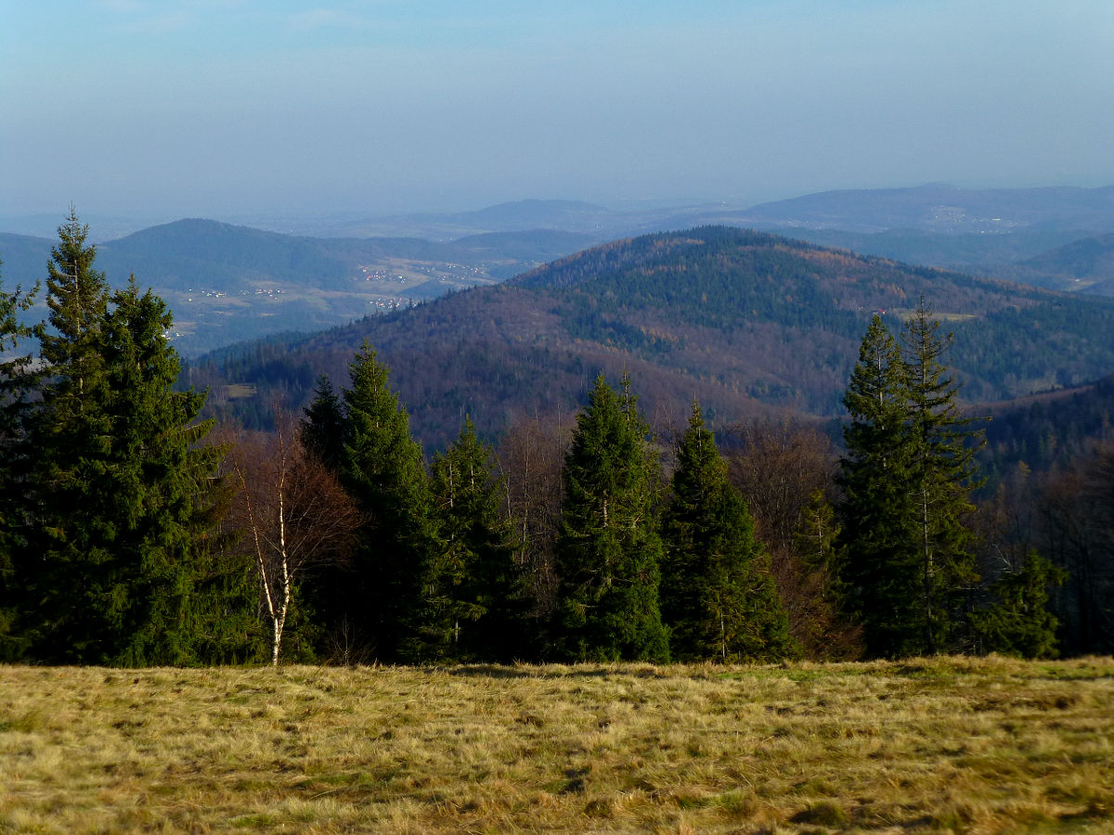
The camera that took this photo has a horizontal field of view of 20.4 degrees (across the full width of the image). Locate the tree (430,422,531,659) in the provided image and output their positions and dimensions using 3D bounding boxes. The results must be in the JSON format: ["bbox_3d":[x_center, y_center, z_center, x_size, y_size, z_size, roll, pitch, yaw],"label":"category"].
[{"bbox_3d":[-2.333,3.673,91.897,3.040,7.320,3.100,0,4,0],"label":"tree"}]

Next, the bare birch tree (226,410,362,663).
[{"bbox_3d":[-7.516,3.501,87.609,3.900,7.080,3.700,0,4,0],"label":"bare birch tree"}]

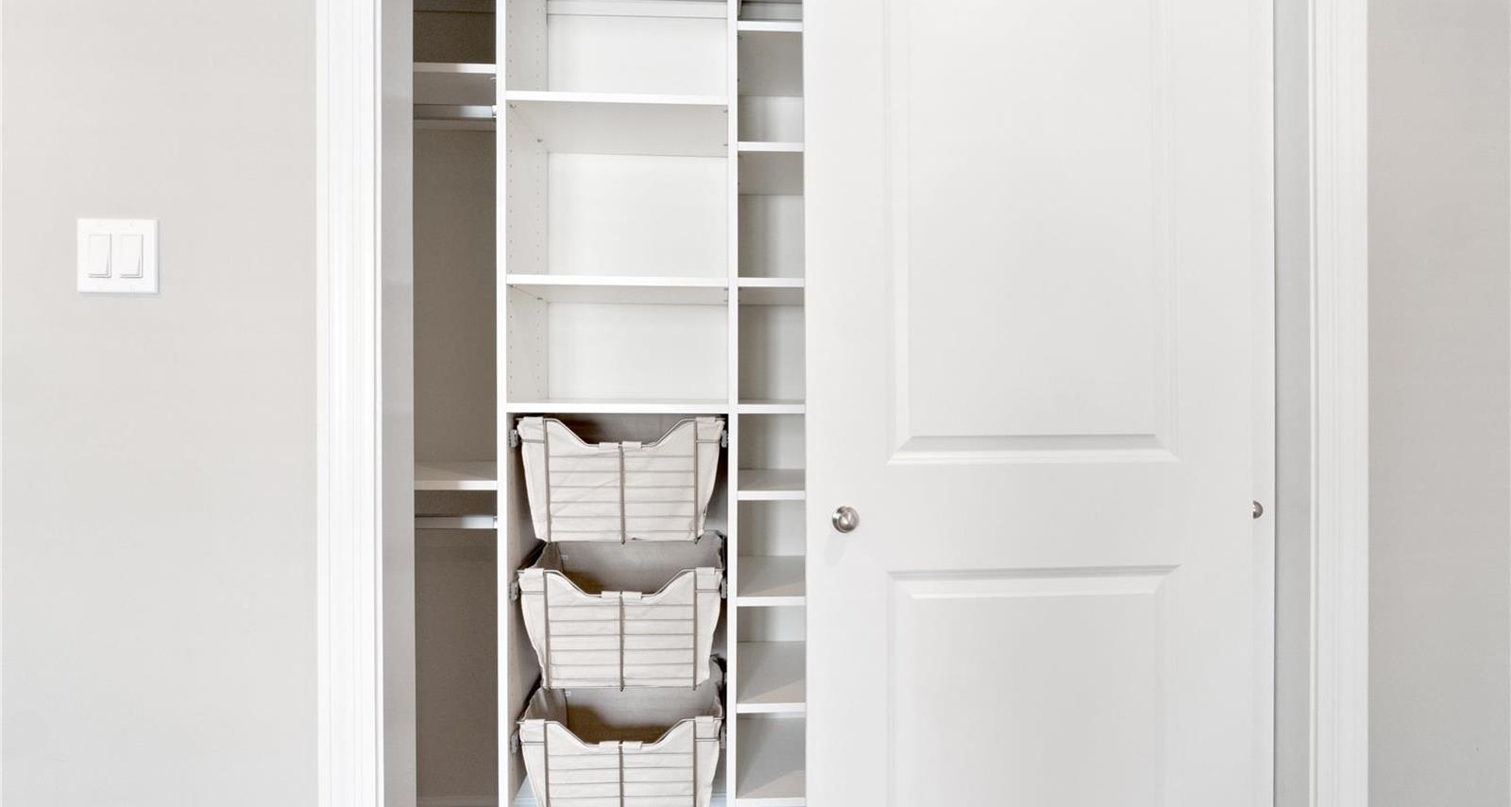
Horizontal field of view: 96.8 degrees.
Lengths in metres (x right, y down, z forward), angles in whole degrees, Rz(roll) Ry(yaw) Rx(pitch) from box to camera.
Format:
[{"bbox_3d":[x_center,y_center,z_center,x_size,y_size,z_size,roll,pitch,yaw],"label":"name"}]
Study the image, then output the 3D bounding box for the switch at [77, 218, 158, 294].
[{"bbox_3d":[-0.978,-0.226,1.030,0.116,0.115,0.010,0,0,-4],"label":"switch"}]

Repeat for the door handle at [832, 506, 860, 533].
[{"bbox_3d":[0.151,0.194,1.112,0.043,0.043,0.031,0,0,-4],"label":"door handle"}]

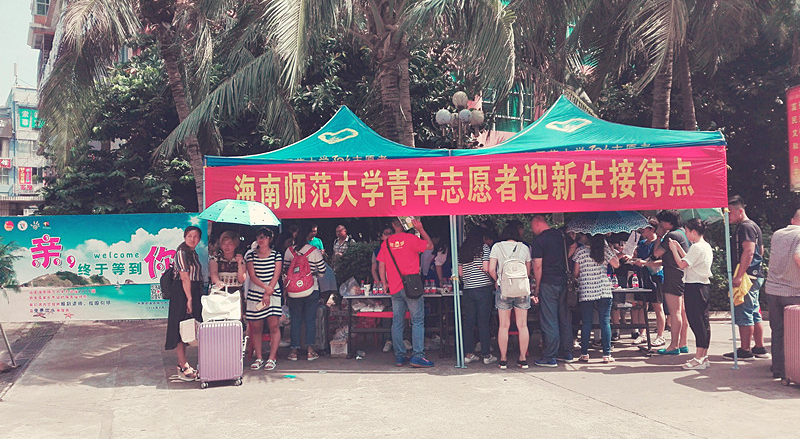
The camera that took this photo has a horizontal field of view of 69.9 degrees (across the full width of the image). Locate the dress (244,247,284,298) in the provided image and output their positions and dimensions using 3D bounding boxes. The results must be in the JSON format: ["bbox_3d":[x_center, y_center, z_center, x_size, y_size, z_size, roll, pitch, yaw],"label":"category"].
[{"bbox_3d":[-1.639,0.624,6.873,0.420,0.550,0.280,-2,-2,-5],"label":"dress"}]

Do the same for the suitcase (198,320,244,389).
[{"bbox_3d":[-1.898,1.397,6.082,0.450,0.690,0.280,-1,-2,-16],"label":"suitcase"}]

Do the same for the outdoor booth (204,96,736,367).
[{"bbox_3d":[0.785,0.034,7.981,5.940,3.370,2.995,-2,-2,7],"label":"outdoor booth"}]

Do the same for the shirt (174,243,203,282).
[{"bbox_3d":[-2.386,0.485,6.458,0.260,0.420,0.360,-3,-3,37],"label":"shirt"}]

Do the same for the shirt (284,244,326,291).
[{"bbox_3d":[-1.205,0.612,7.301,0.480,0.580,0.320,-2,-2,5],"label":"shirt"}]

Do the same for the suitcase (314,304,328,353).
[{"bbox_3d":[-1.152,1.455,7.537,0.400,0.630,0.260,-2,-2,-3],"label":"suitcase"}]

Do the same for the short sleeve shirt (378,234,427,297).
[{"bbox_3d":[0.029,0.527,6.697,0.540,0.670,0.340,-3,-2,18],"label":"short sleeve shirt"}]

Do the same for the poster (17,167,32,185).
[{"bbox_3d":[-39.308,-4.528,60.000,1.350,1.850,0.060,0,-3,-37],"label":"poster"}]

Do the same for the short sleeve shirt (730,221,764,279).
[{"bbox_3d":[4.017,0.335,6.617,0.300,0.630,0.440,-3,-2,25],"label":"short sleeve shirt"}]

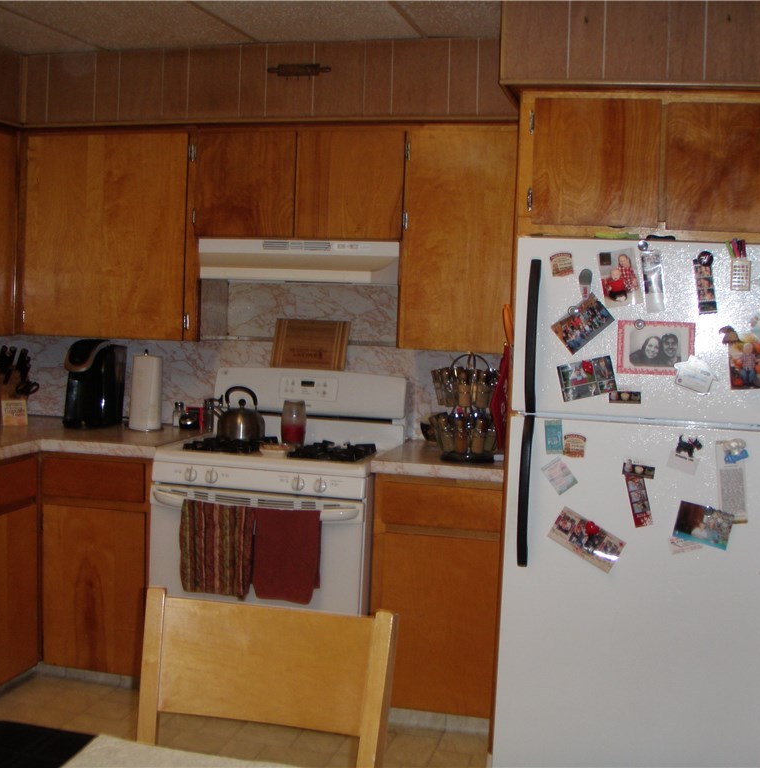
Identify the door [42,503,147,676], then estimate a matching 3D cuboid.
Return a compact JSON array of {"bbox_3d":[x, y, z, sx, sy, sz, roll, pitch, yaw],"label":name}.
[{"bbox_3d":[-1.005,0.719,3.930,0.407,0.590,0.030,3,4,14],"label":"door"}]

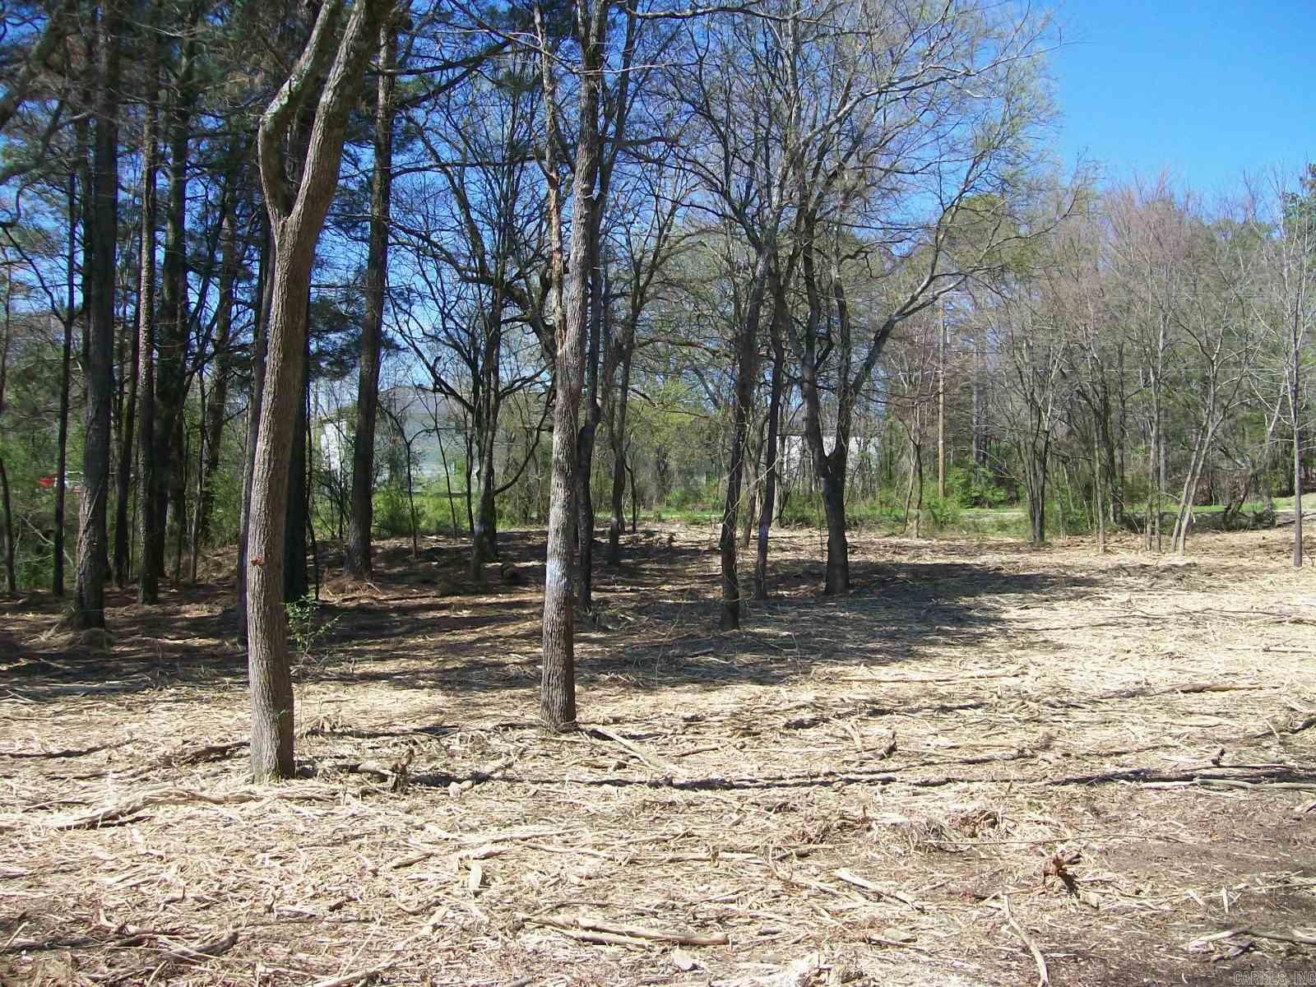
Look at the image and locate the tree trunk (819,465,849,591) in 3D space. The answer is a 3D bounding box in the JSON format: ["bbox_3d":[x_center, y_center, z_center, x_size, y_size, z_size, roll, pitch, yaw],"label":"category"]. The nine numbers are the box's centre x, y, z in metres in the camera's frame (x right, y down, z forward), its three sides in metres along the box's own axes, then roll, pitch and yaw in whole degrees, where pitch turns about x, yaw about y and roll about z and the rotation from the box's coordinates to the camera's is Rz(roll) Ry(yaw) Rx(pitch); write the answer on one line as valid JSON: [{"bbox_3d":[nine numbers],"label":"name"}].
[{"bbox_3d":[2.385,0.472,18.615,0.348,1.711,0.348,-1,1,0],"label":"tree trunk"}]

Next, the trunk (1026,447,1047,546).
[{"bbox_3d":[7.764,0.053,28.011,0.360,1.979,0.320,-1,1,0],"label":"trunk"}]

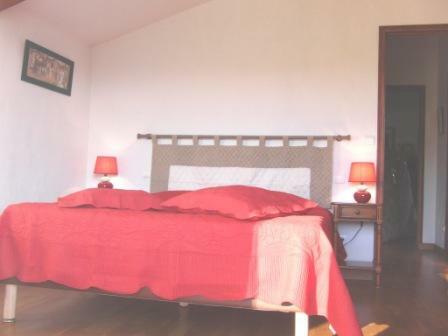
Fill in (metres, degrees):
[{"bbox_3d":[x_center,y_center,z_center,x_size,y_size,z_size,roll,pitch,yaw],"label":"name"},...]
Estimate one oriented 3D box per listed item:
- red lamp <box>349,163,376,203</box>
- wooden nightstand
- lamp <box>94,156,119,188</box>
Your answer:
[{"bbox_3d":[1.129,0.124,3.897,0.217,0.334,0.217,1,-1,12],"label":"red lamp"},{"bbox_3d":[1.067,0.609,3.900,0.387,0.639,0.285,1,-1,12],"label":"wooden nightstand"},{"bbox_3d":[-1.073,0.064,4.374,0.217,0.334,0.217,1,-1,12],"label":"lamp"}]

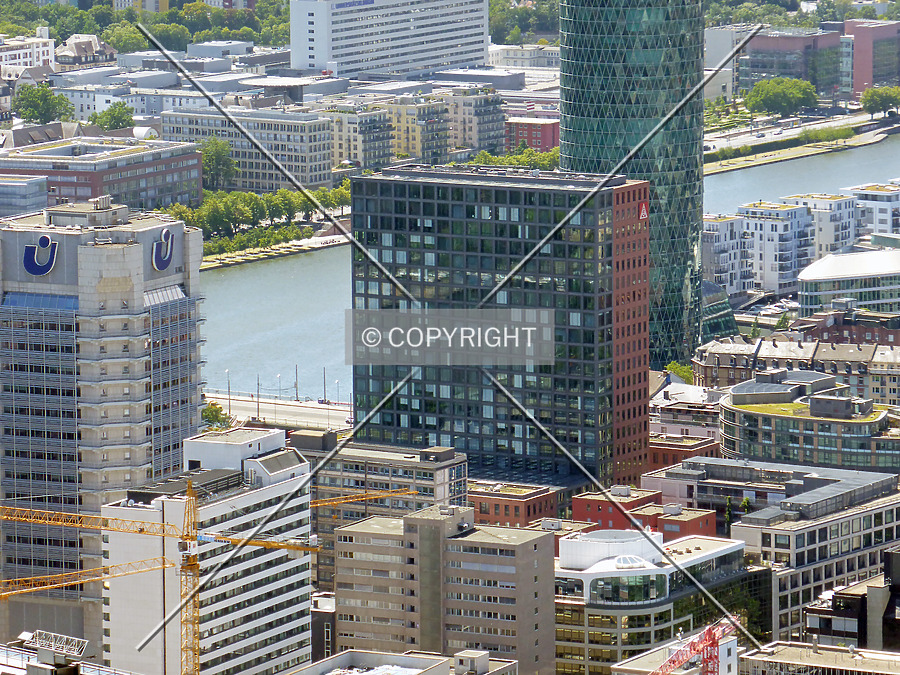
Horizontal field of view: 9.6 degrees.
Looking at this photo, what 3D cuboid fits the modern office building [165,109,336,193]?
[{"bbox_3d":[-67.090,-62.196,1767.128,61.400,26.300,13.300,6,10,36],"label":"modern office building"}]

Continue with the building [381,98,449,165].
[{"bbox_3d":[-15.070,-73.870,1963.840,21.000,28.640,20.500,5,9,34],"label":"building"}]

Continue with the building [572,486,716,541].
[{"bbox_3d":[39.209,40.680,1070.891,33.000,18.000,26.800,4,9,31],"label":"building"}]

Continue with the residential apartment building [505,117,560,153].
[{"bbox_3d":[33.370,-75.920,2042.670,20.000,13.190,20.000,5,9,35],"label":"residential apartment building"}]

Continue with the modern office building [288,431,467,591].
[{"bbox_3d":[-15.121,37.069,1045.925,36.500,33.000,12.200,5,10,32],"label":"modern office building"}]

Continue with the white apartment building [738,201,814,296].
[{"bbox_3d":[99.910,-27.430,1636.530,16.500,26.680,20.000,5,9,37],"label":"white apartment building"}]

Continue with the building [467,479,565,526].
[{"bbox_3d":[12.040,41.210,1141.200,17.000,18.200,13.500,4,9,32],"label":"building"}]

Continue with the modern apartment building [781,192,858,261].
[{"bbox_3d":[116.120,-30.860,1662.700,18.500,26.320,19.000,5,9,37],"label":"modern apartment building"}]

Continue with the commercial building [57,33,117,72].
[{"bbox_3d":[-161.650,-121.920,2360.860,14.000,22.000,29.000,4,9,31],"label":"commercial building"}]

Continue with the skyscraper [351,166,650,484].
[{"bbox_3d":[10.396,3.816,1122.878,59.200,76.700,21.000,4,9,30],"label":"skyscraper"}]

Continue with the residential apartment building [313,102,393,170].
[{"bbox_3d":[-35.300,-69.620,1933.820,21.000,28.450,20.500,5,9,34],"label":"residential apartment building"}]

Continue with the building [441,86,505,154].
[{"bbox_3d":[6.360,-78.430,1995.860,21.000,28.920,20.500,5,9,34],"label":"building"}]

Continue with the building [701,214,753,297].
[{"bbox_3d":[78.830,-23.330,1602.470,16.500,25.850,20.000,5,9,37],"label":"building"}]

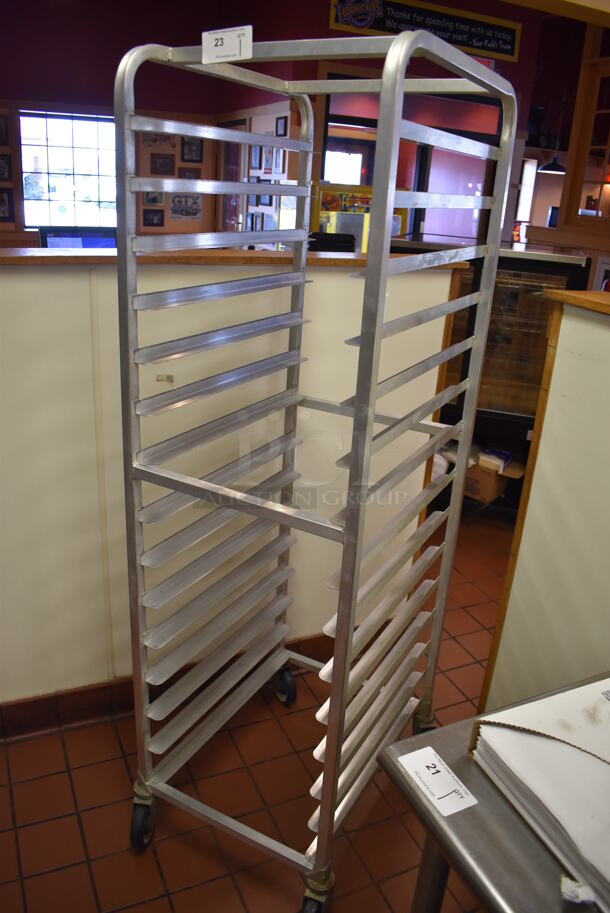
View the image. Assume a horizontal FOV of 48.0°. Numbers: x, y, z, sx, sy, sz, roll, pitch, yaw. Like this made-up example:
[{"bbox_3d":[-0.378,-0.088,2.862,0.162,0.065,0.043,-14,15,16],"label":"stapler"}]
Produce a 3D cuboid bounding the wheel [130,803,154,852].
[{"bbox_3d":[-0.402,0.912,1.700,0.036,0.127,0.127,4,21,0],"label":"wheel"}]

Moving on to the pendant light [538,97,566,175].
[{"bbox_3d":[2.128,-2.666,5.694,0.290,0.590,0.290,3,21,0],"label":"pendant light"}]

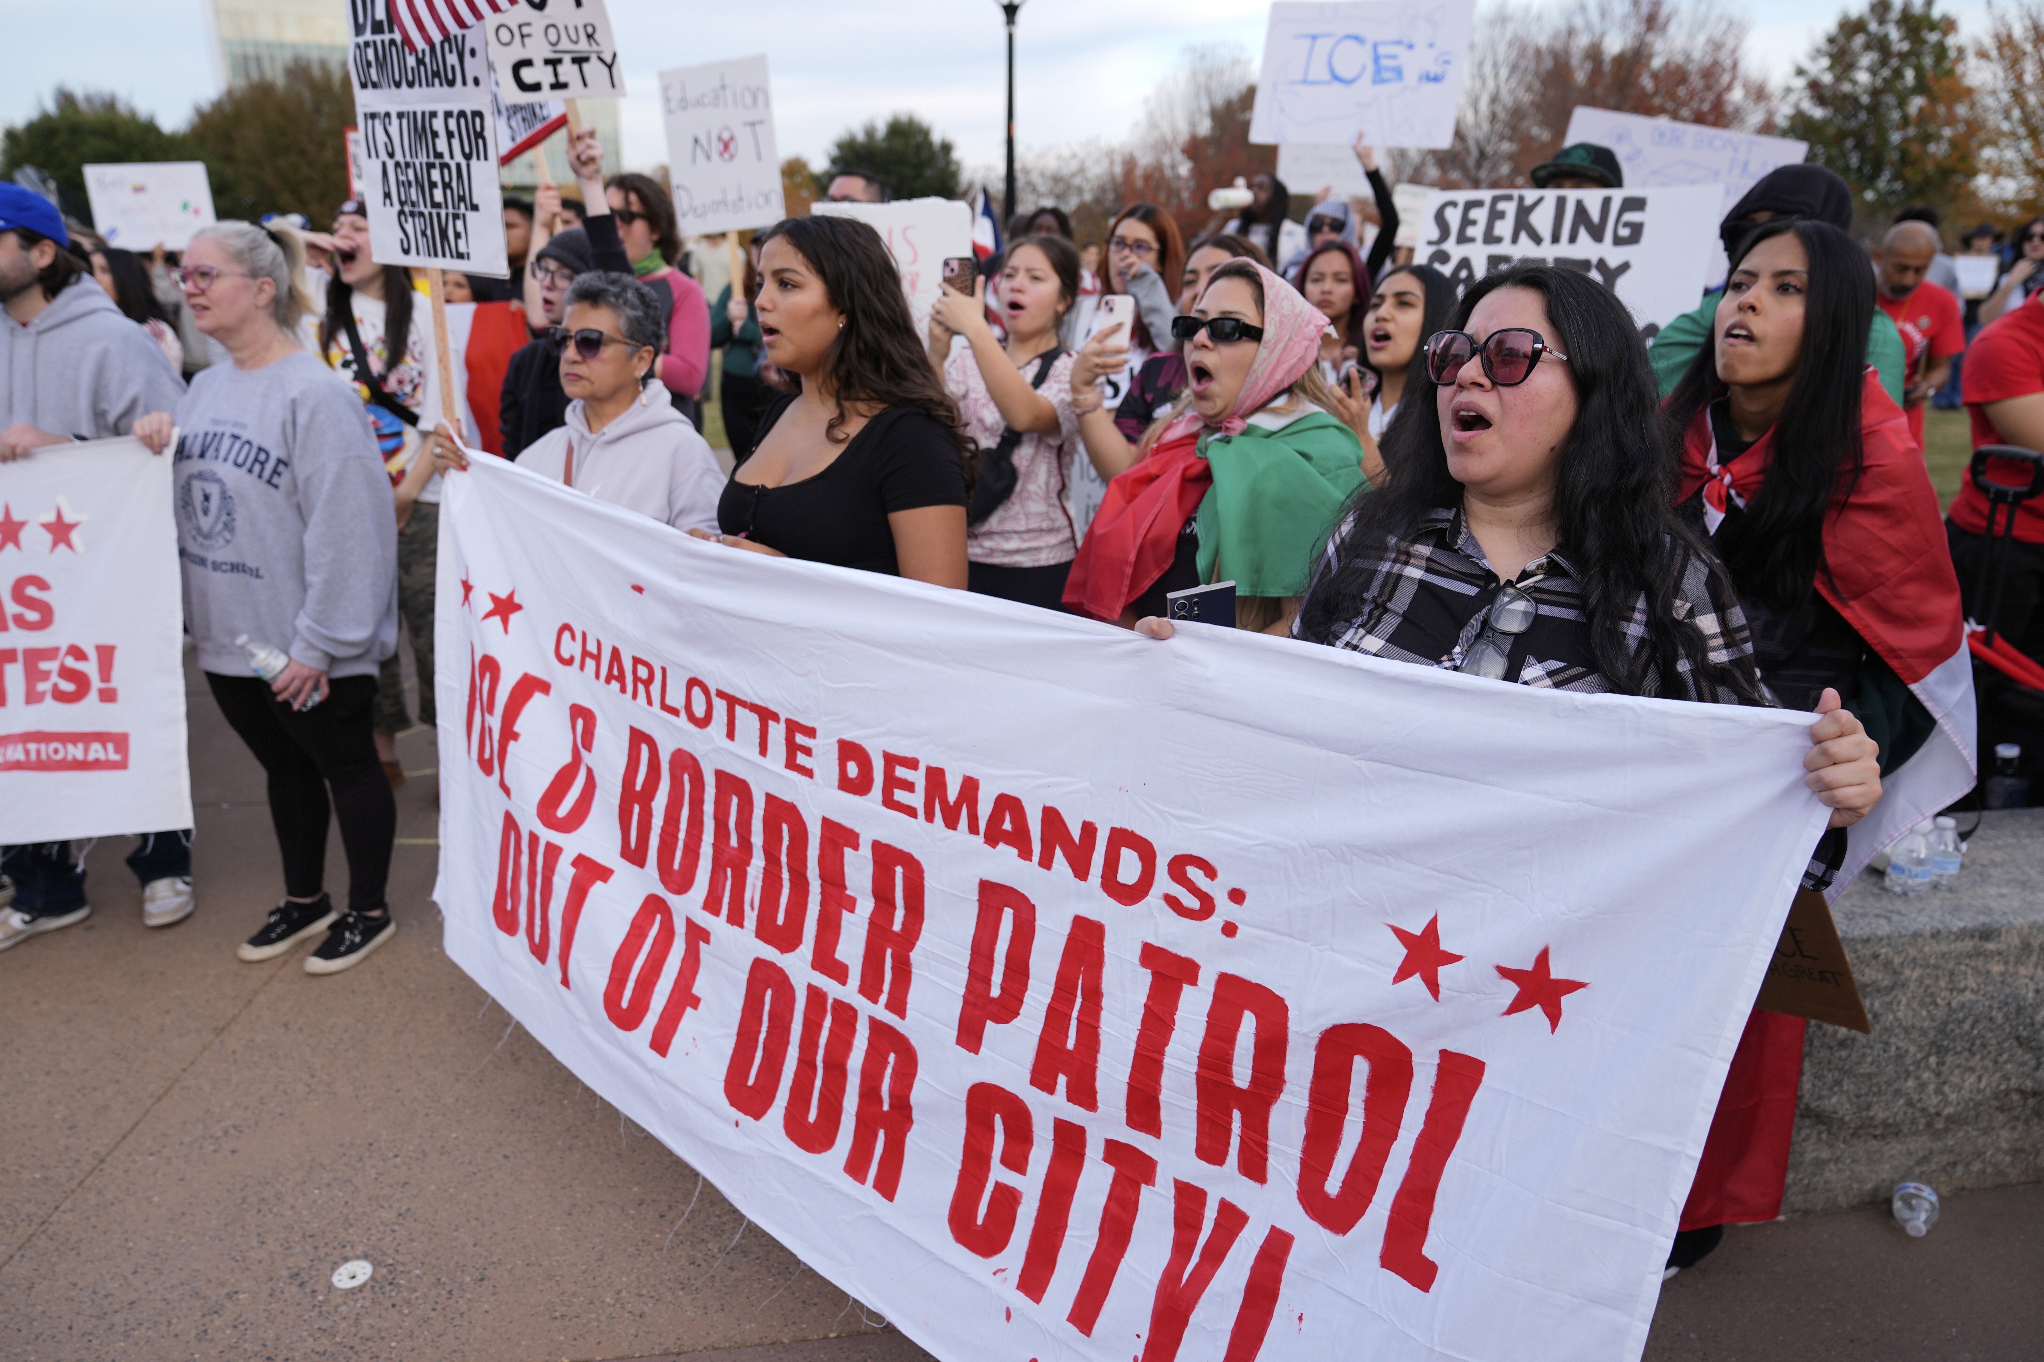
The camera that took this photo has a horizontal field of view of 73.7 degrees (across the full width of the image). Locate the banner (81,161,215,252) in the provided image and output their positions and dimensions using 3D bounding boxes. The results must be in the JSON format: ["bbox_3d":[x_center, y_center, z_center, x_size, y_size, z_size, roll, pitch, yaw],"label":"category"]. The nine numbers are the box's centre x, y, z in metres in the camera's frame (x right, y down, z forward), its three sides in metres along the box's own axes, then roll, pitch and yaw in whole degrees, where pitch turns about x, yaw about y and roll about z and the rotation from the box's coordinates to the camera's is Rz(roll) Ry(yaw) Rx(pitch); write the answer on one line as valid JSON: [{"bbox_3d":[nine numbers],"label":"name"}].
[{"bbox_3d":[-5.453,-2.963,8.512,0.680,0.530,0.020,-3,17,-10],"label":"banner"}]

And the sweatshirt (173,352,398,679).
[{"bbox_3d":[-1.591,-0.357,2.930,0.560,0.700,0.440,12,22,31],"label":"sweatshirt"}]

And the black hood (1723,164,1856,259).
[{"bbox_3d":[1.545,-0.909,2.750,0.270,0.280,0.230,-2,18,-7],"label":"black hood"}]

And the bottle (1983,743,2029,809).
[{"bbox_3d":[1.919,0.206,2.660,0.069,0.180,0.069,-4,18,1],"label":"bottle"}]

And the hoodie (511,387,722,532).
[{"bbox_3d":[-0.715,-0.220,2.520,0.550,0.640,0.360,10,21,27],"label":"hoodie"}]

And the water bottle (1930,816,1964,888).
[{"bbox_3d":[1.653,0.310,2.453,0.060,0.127,0.060,0,17,0],"label":"water bottle"}]

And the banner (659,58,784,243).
[{"bbox_3d":[-1.334,-2.384,6.071,0.550,0.720,0.020,2,17,15],"label":"banner"}]

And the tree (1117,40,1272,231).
[{"bbox_3d":[6.959,-21.452,56.102,7.200,8.744,6.800,0,18,0],"label":"tree"}]

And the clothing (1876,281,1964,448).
[{"bbox_3d":[2.765,-0.930,4.400,0.340,0.700,0.550,-11,21,-30],"label":"clothing"}]

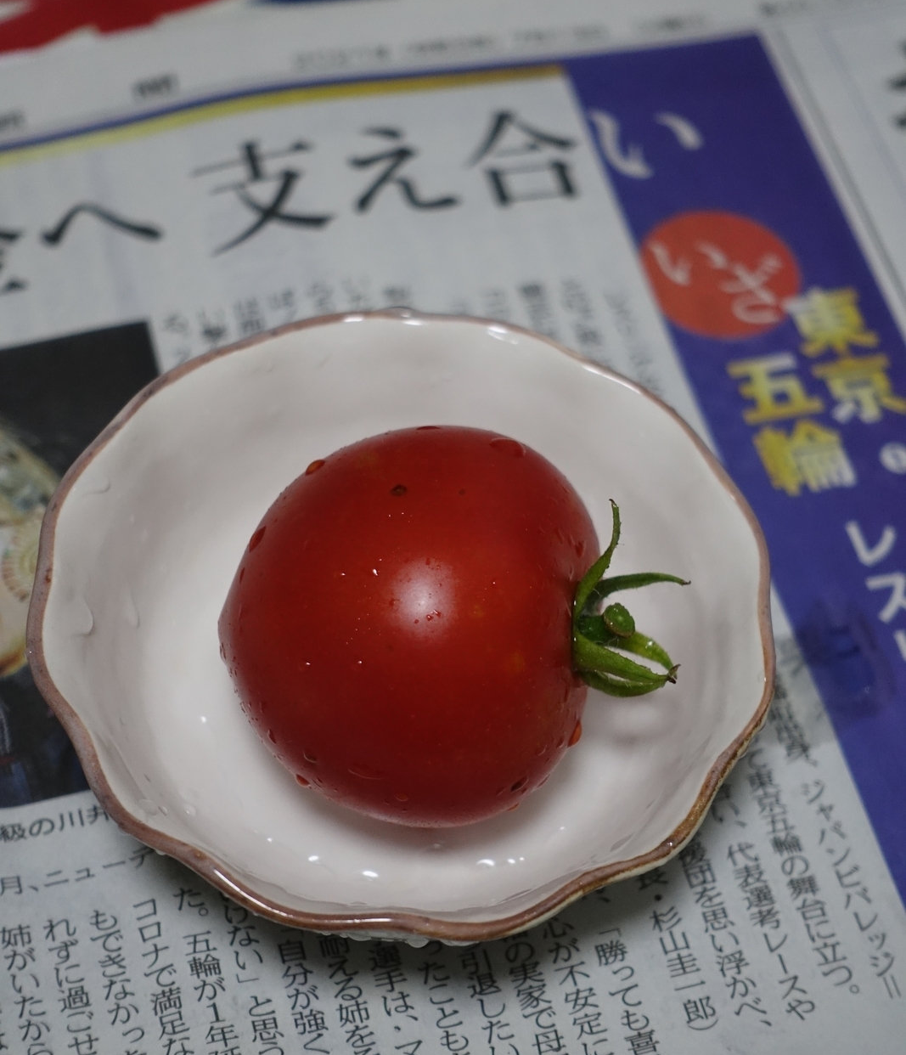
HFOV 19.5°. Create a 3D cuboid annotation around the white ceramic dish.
[{"bbox_3d":[-0.006,0.014,0.316,0.086,0.026,0.086,1,56,-2],"label":"white ceramic dish"}]

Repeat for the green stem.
[{"bbox_3d":[0.019,0.008,0.290,0.015,0.017,0.021,2,92,28],"label":"green stem"}]

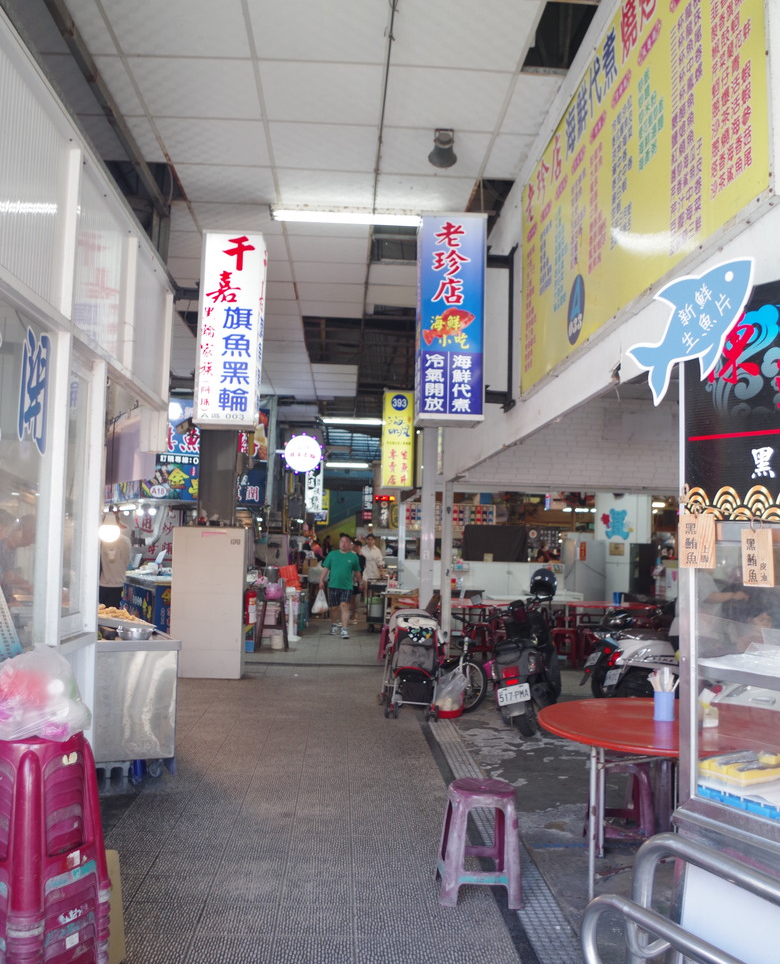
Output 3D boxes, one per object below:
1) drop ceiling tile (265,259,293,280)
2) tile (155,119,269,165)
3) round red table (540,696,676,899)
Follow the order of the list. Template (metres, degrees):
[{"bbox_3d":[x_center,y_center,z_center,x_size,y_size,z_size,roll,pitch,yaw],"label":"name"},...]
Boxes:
[{"bbox_3d":[-1.092,-1.743,7.196,0.605,0.020,0.590,1,-4,-3],"label":"drop ceiling tile"},{"bbox_3d":[-0.977,-1.913,4.928,0.605,0.020,0.585,2,-4,-3],"label":"tile"},{"bbox_3d":[1.271,1.421,3.794,1.220,0.750,1.220,1,-4,0],"label":"round red table"}]

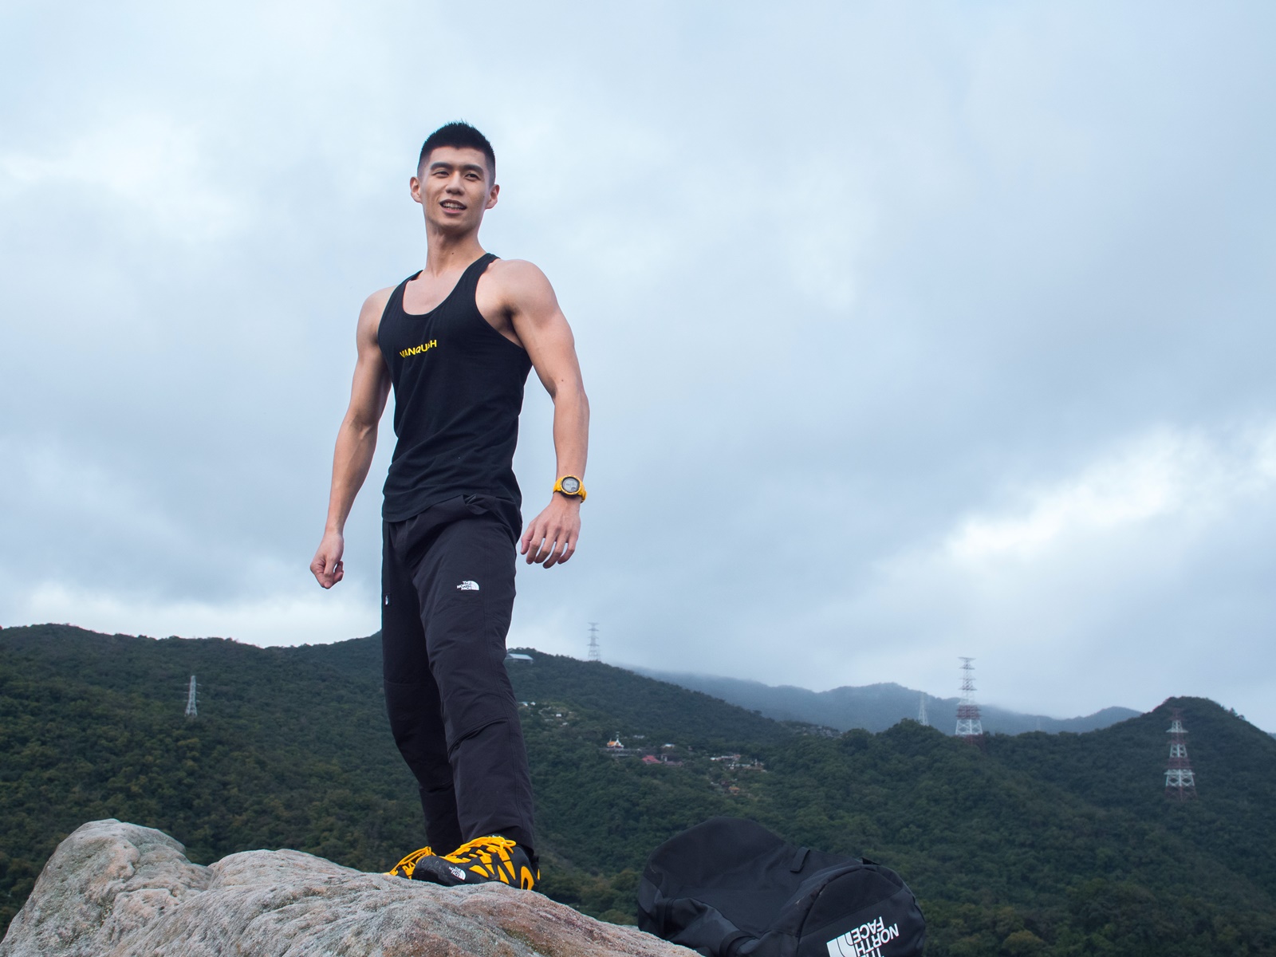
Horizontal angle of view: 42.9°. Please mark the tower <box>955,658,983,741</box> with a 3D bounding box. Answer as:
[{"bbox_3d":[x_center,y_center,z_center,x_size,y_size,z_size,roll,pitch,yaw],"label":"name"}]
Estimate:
[{"bbox_3d":[270.990,183.520,1330.000,27.000,74.000,18.000,6,-12,-31],"label":"tower"}]

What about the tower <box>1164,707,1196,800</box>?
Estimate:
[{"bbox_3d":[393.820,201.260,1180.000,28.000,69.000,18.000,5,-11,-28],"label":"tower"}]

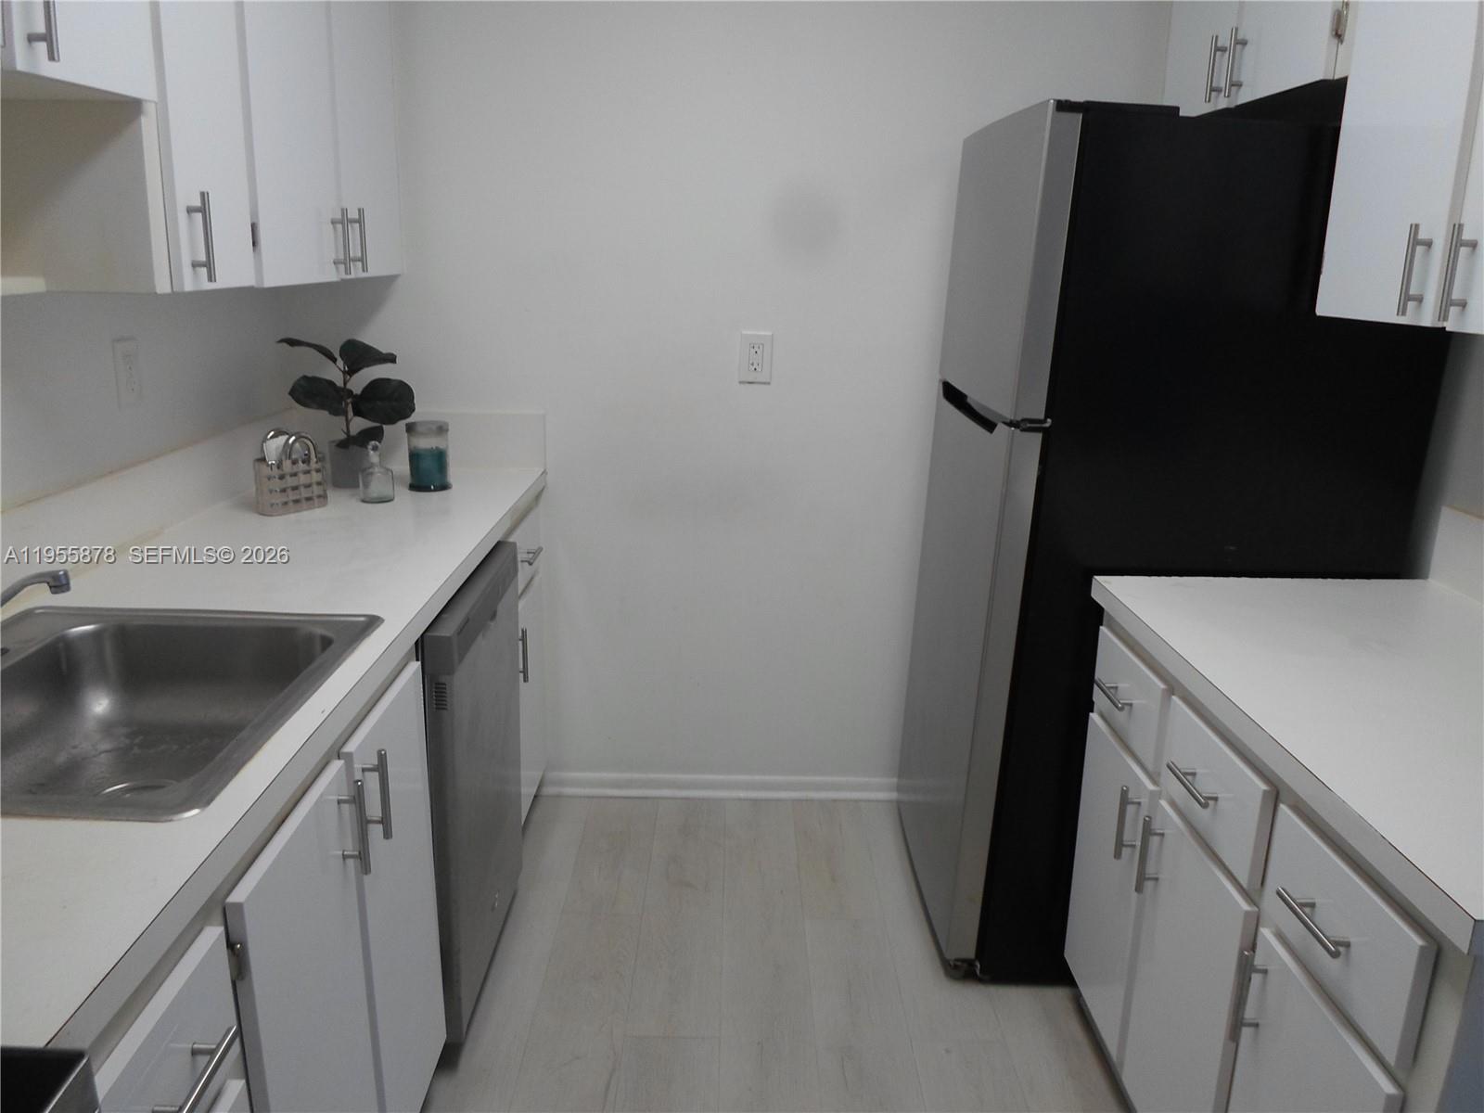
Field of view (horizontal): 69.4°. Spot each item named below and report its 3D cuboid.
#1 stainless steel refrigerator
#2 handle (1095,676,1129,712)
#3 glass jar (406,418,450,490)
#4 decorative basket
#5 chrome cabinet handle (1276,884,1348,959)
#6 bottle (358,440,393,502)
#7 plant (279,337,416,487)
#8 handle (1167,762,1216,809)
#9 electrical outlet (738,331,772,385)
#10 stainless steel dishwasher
[{"bbox_3d":[0.820,-0.023,2.369,0.743,1.704,0.758,2,16,-1],"label":"stainless steel refrigerator"},{"bbox_3d":[0.608,0.225,1.749,0.034,0.011,0.120,1,16,-1],"label":"handle"},{"bbox_3d":[-0.723,-0.234,2.472,0.102,0.153,0.102,1,16,-1],"label":"glass jar"},{"bbox_3d":[-0.947,-0.177,2.245,0.073,0.160,0.124,13,20,37],"label":"decorative basket"},{"bbox_3d":[0.615,0.392,1.150,0.034,0.011,0.120,1,16,-1],"label":"chrome cabinet handle"},{"bbox_3d":[-0.803,-0.190,2.352,0.075,0.130,0.069,-4,17,-18],"label":"bottle"},{"bbox_3d":[-0.909,-0.332,2.465,0.295,0.338,0.234,1,16,-1],"label":"plant"},{"bbox_3d":[0.612,0.309,1.449,0.034,0.011,0.120,1,16,-1],"label":"handle"},{"bbox_3d":[0.035,-0.490,2.652,0.079,0.124,0.008,1,16,-1],"label":"electrical outlet"},{"bbox_3d":[-0.788,0.431,2.107,0.610,0.819,0.575,1,16,-1],"label":"stainless steel dishwasher"}]

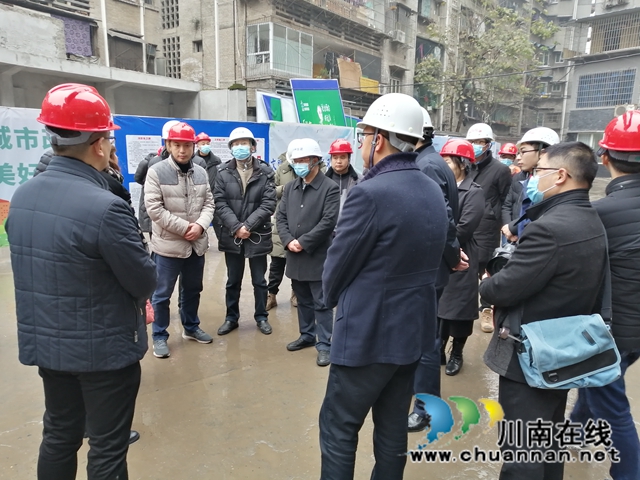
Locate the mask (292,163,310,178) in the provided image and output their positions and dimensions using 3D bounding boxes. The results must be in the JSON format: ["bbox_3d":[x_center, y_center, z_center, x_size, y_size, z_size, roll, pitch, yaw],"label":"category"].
[{"bbox_3d":[-0.125,-0.496,3.560,0.140,0.110,0.080,9,22,32],"label":"mask"}]

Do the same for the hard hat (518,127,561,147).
[{"bbox_3d":[1.416,-0.658,3.220,0.280,0.155,0.220,4,12,-9],"label":"hard hat"}]

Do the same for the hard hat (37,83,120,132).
[{"bbox_3d":[-0.816,-0.455,1.700,0.220,0.152,0.277,7,9,30],"label":"hard hat"}]

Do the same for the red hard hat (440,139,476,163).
[{"bbox_3d":[1.021,-0.662,3.620,0.277,0.152,0.220,11,8,-14],"label":"red hard hat"}]

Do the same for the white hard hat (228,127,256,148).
[{"bbox_3d":[-0.648,-0.873,4.200,0.220,0.152,0.277,0,-4,-1],"label":"white hard hat"}]

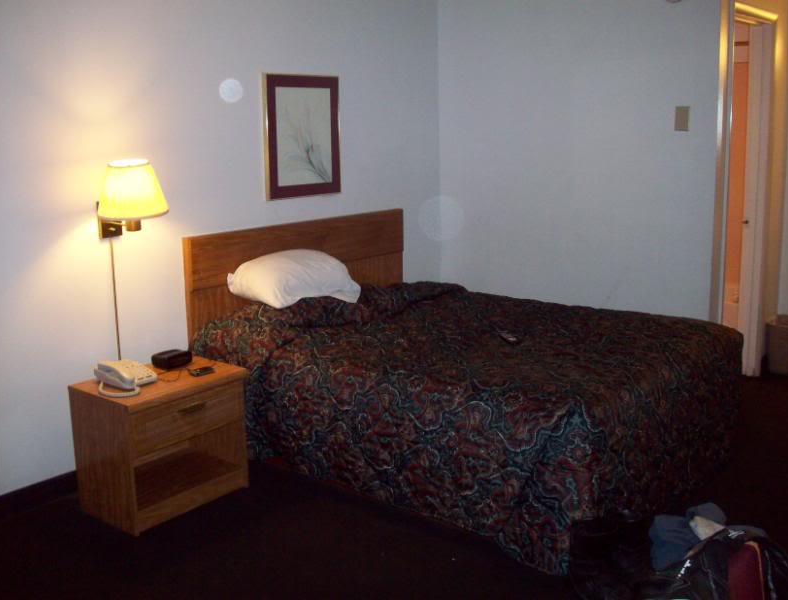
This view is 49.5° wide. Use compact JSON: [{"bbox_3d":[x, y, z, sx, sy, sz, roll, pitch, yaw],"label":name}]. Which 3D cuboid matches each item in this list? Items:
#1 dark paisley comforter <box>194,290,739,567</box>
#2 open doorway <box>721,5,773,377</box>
[{"bbox_3d":[0.362,0.398,3.954,1.890,0.670,1.570,7,13,38],"label":"dark paisley comforter"},{"bbox_3d":[1.905,-0.504,4.784,0.120,2.103,0.915,7,13,38],"label":"open doorway"}]

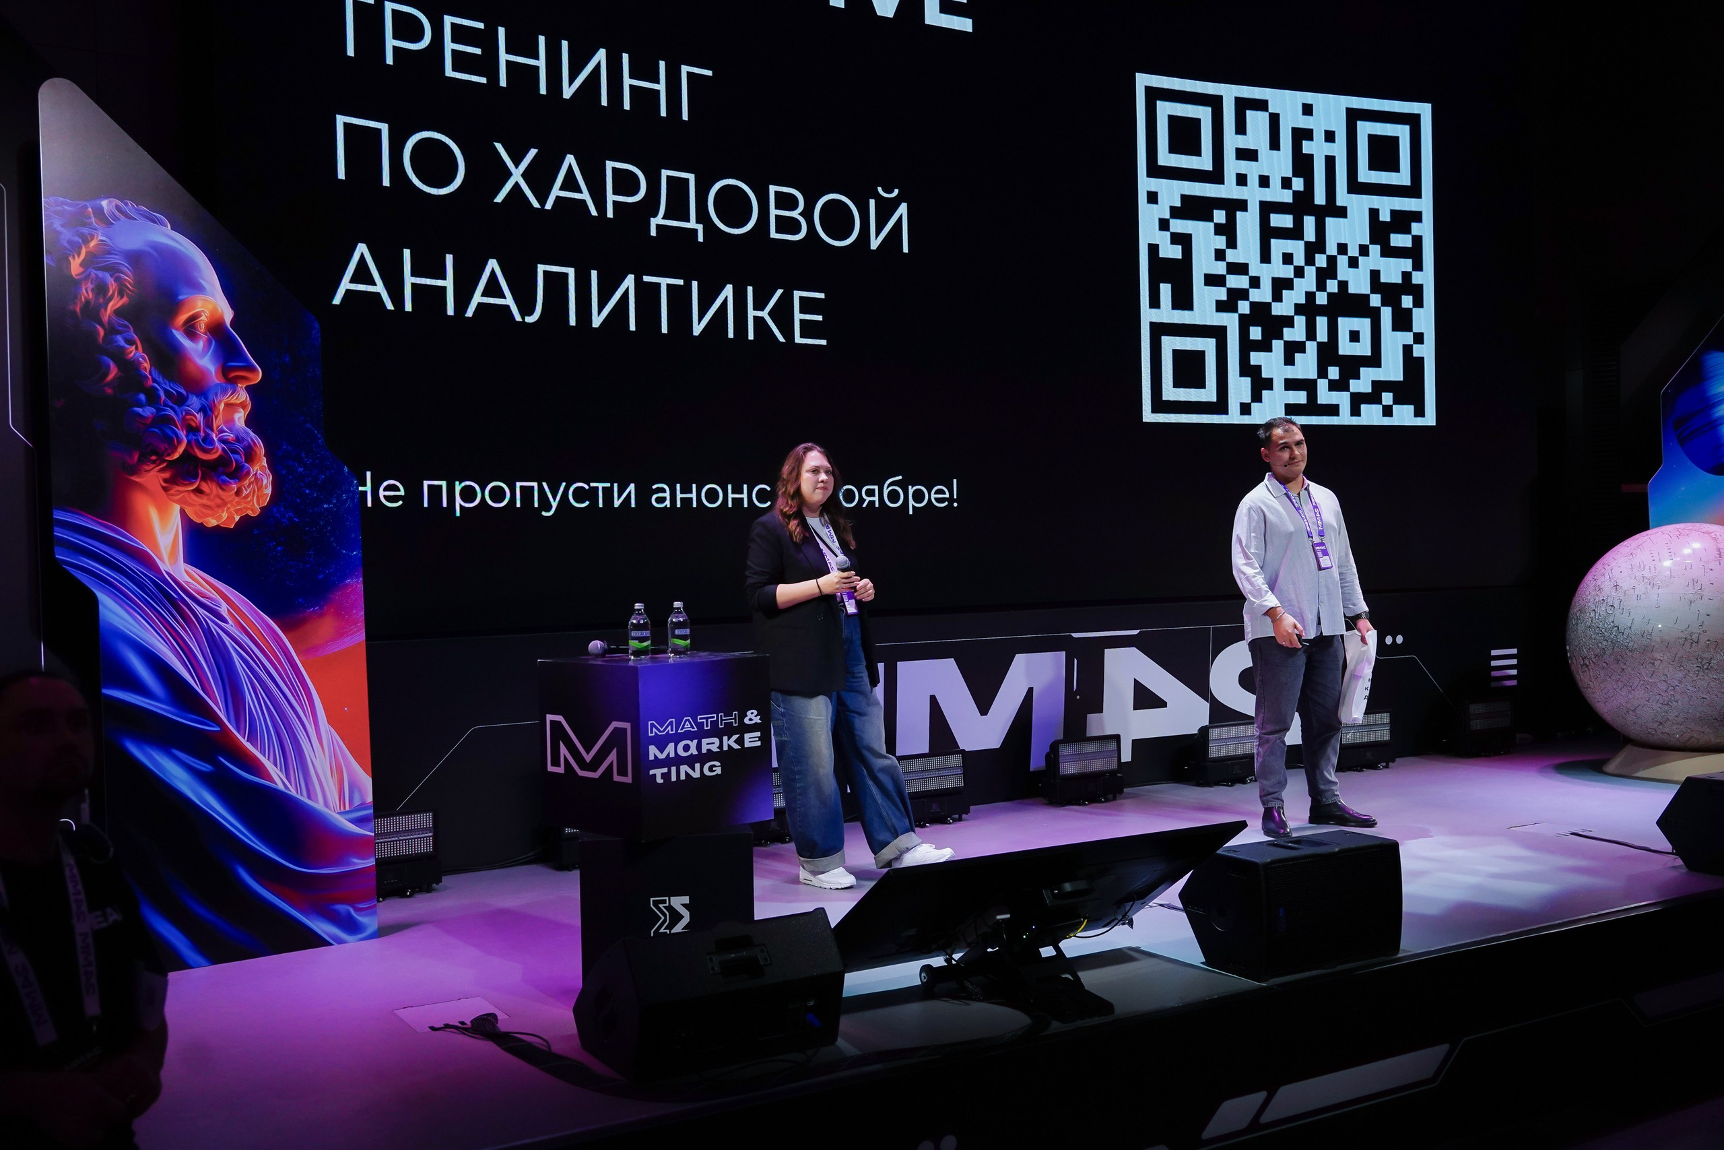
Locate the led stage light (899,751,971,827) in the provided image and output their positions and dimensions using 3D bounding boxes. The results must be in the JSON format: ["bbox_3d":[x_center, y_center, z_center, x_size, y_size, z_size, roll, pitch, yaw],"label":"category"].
[{"bbox_3d":[0.288,1.000,7.449,0.395,0.318,0.200,-2,1,-30],"label":"led stage light"}]

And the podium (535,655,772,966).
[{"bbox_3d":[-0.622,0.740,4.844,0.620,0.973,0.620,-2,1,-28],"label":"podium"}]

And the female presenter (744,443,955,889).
[{"bbox_3d":[-0.017,0.337,6.268,0.700,1.700,0.480,-2,1,-42],"label":"female presenter"}]

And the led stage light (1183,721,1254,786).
[{"bbox_3d":[1.937,0.946,8.405,0.395,0.318,0.200,-2,1,-25],"label":"led stage light"}]

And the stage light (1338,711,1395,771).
[{"bbox_3d":[2.768,0.920,8.876,0.395,0.318,0.200,-2,1,-20],"label":"stage light"}]

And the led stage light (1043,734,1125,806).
[{"bbox_3d":[1.100,0.972,8.009,0.395,0.318,0.200,-2,1,-27],"label":"led stage light"}]

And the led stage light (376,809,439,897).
[{"bbox_3d":[-1.858,1.071,6.103,0.395,0.318,0.200,-2,1,-37],"label":"led stage light"}]

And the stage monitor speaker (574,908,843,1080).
[{"bbox_3d":[-0.416,1.063,4.194,0.557,0.340,0.510,-2,1,-29],"label":"stage monitor speaker"}]

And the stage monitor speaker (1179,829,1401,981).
[{"bbox_3d":[1.321,1.007,4.909,0.550,0.350,0.370,-2,1,-29],"label":"stage monitor speaker"}]

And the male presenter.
[{"bbox_3d":[1.966,0.220,7.015,0.600,1.820,0.400,-2,1,-18],"label":"male presenter"}]

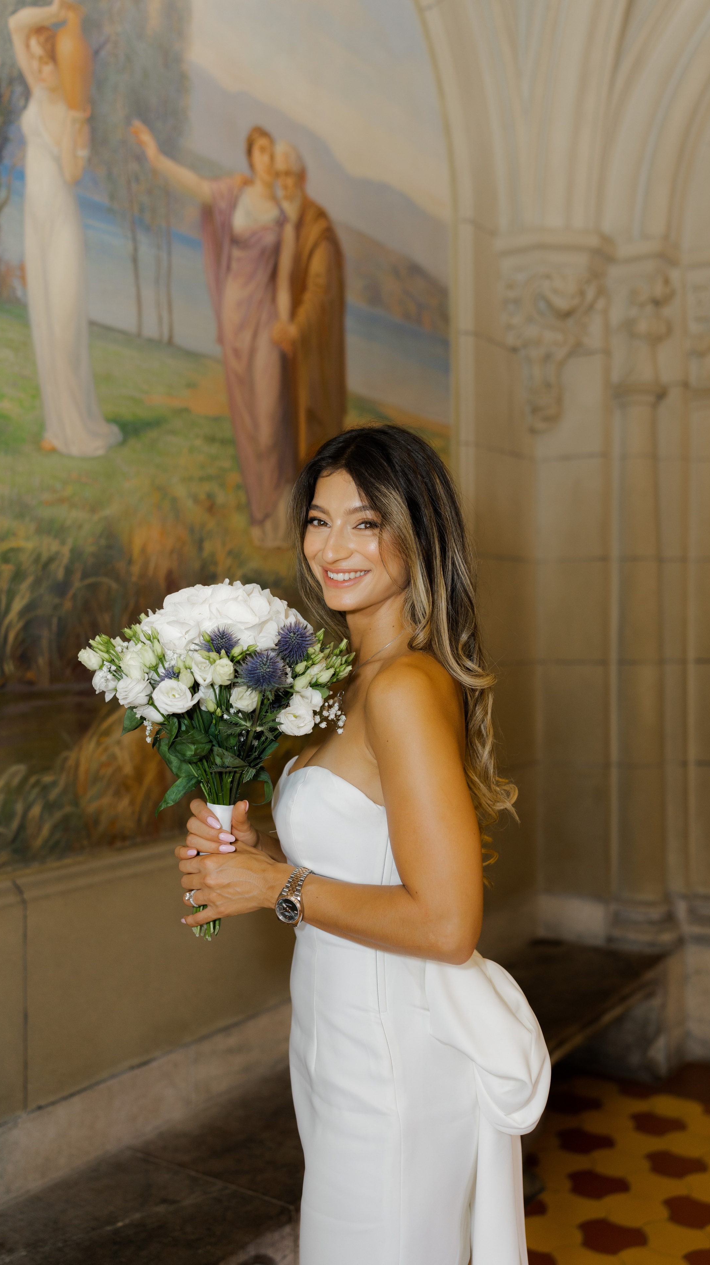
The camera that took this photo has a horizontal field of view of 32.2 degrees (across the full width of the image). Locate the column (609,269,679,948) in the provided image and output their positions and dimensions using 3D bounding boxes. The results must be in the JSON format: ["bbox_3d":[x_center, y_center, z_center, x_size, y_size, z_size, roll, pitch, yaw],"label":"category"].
[{"bbox_3d":[1.000,-0.080,4.240,0.210,2.320,0.200,0,0,32],"label":"column"}]

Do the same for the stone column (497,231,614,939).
[{"bbox_3d":[0.700,-0.130,4.260,0.330,2.440,0.270,0,0,32],"label":"stone column"}]

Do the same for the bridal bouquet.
[{"bbox_3d":[-0.162,0.148,1.430,0.320,0.415,0.290,0,0,14],"label":"bridal bouquet"}]

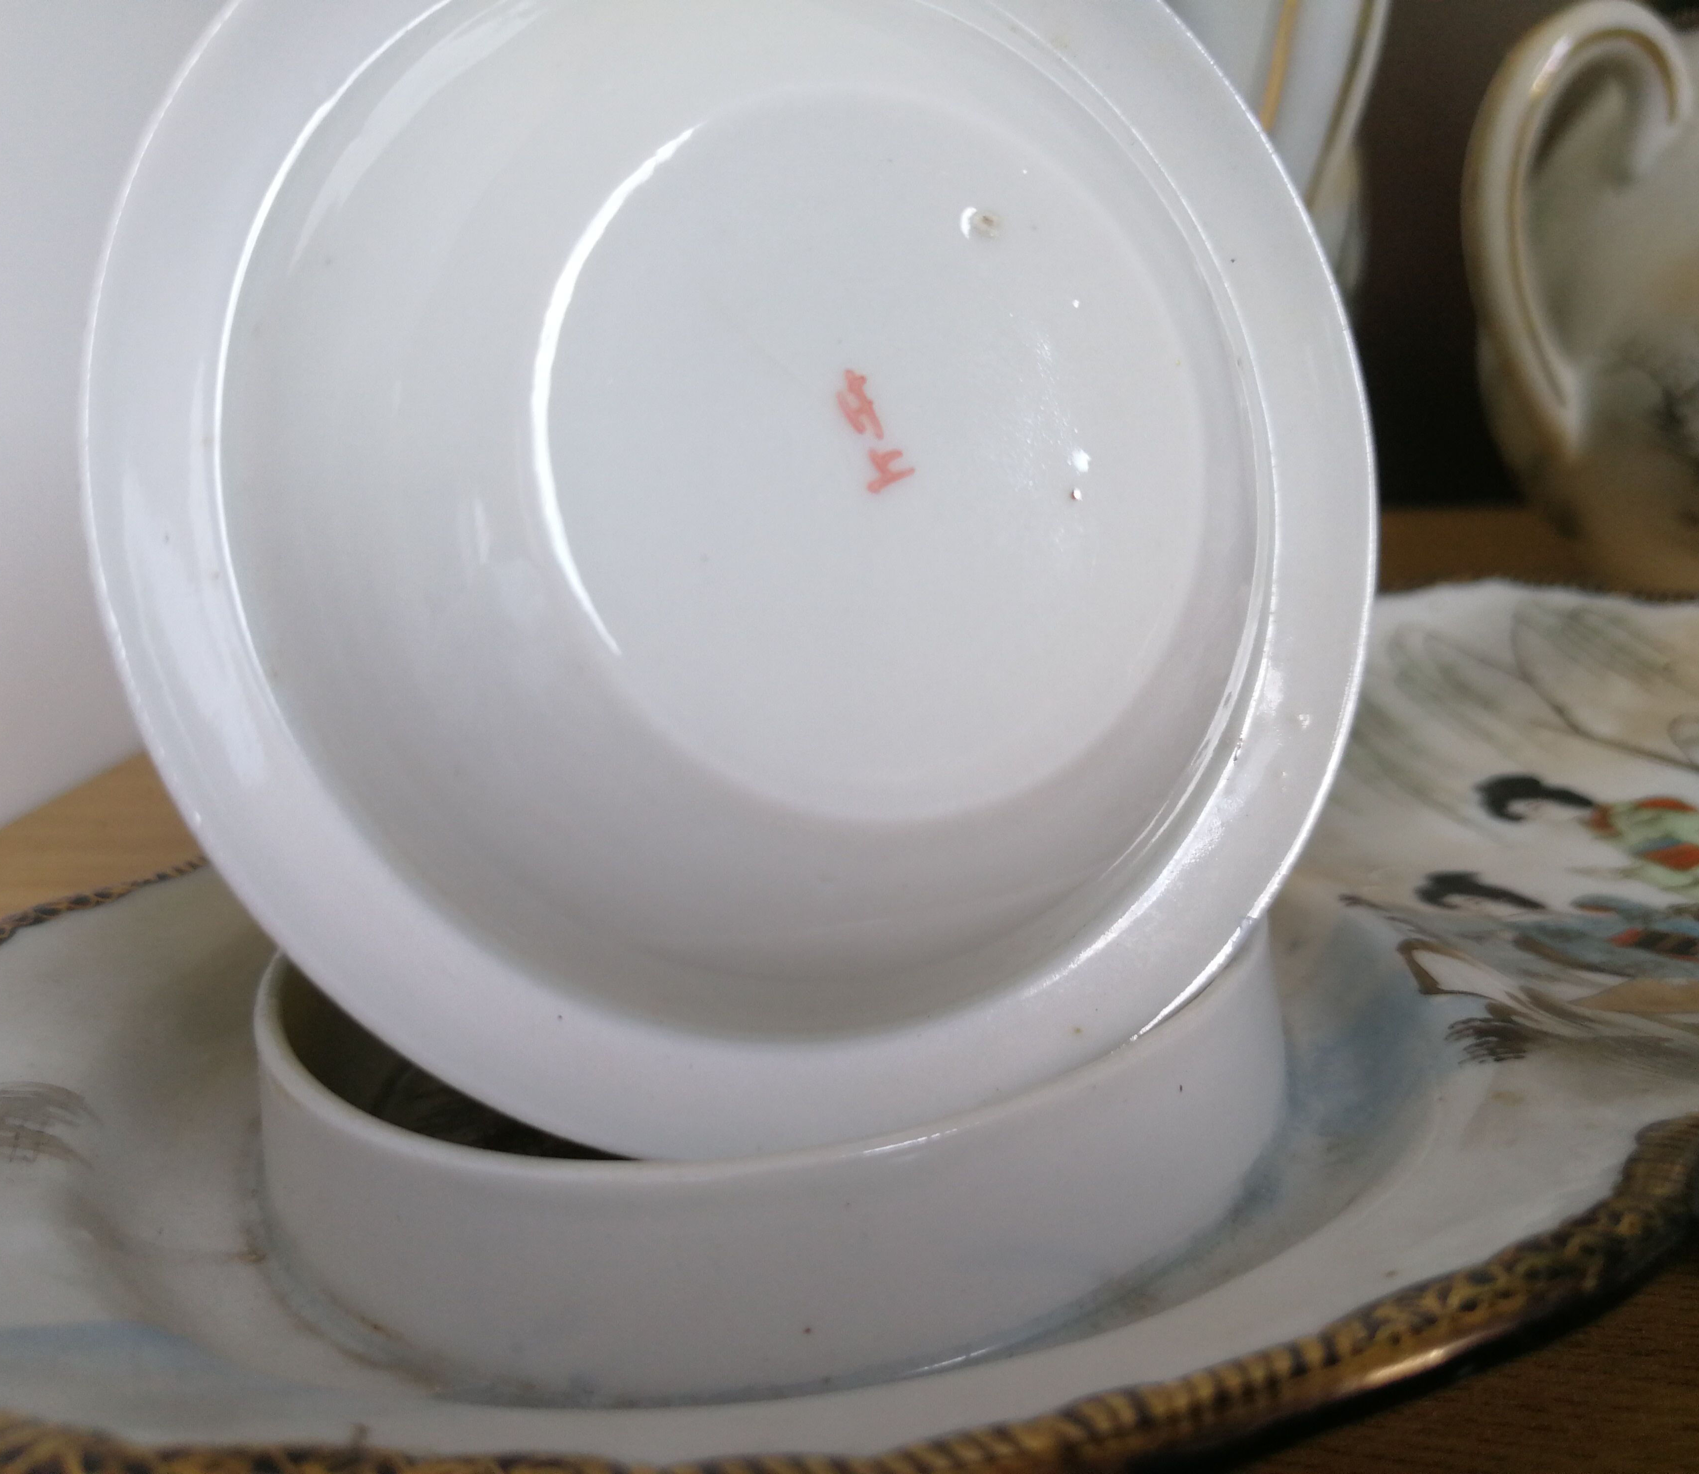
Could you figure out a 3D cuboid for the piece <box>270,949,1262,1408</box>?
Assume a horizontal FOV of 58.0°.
[{"bbox_3d":[-0.007,0.024,0.152,0.097,0.017,0.097,-6,17,0],"label":"piece"}]

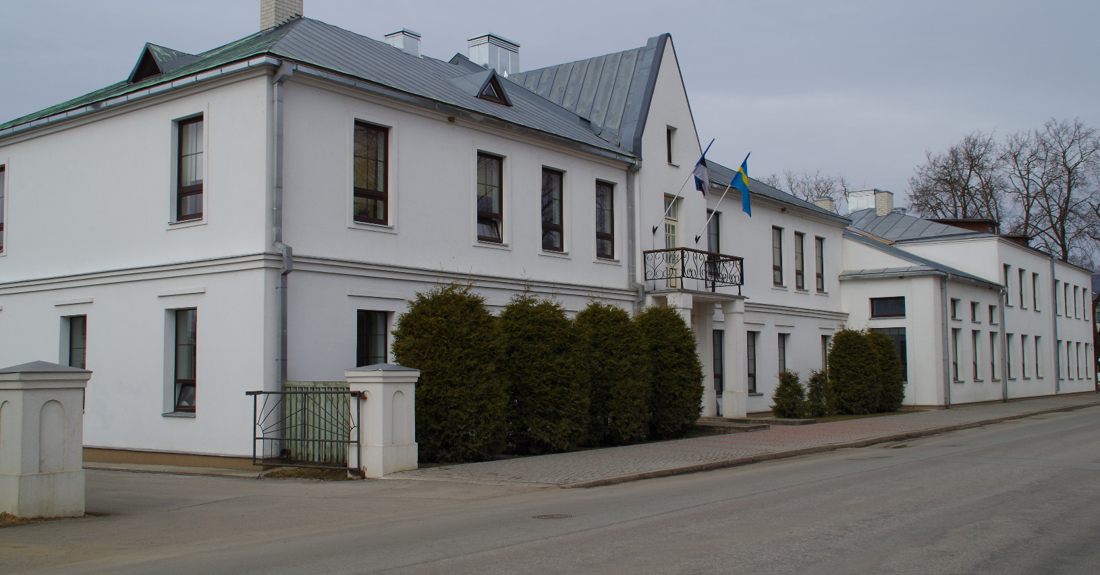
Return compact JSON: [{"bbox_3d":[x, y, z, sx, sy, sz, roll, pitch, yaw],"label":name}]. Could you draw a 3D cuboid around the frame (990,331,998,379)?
[{"bbox_3d":[17.997,2.808,44.883,0.120,1.970,1.150,-4,-6,36],"label":"frame"}]

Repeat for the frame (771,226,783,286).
[{"bbox_3d":[7.559,-1.023,36.848,0.120,1.990,0.980,-4,-6,36],"label":"frame"}]

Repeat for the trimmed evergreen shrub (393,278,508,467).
[{"bbox_3d":[-1.758,1.490,18.991,1.900,2.950,1.900,-1,-4,0],"label":"trimmed evergreen shrub"}]

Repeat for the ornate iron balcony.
[{"bbox_3d":[3.918,-0.356,29.520,1.200,1.060,3.500,-4,-5,35],"label":"ornate iron balcony"}]

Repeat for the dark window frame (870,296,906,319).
[{"bbox_3d":[12.331,0.755,39.907,1.300,0.780,0.130,-4,-5,35],"label":"dark window frame"}]

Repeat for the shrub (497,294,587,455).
[{"bbox_3d":[-0.344,1.762,22.895,2.160,3.210,2.160,-1,-5,0],"label":"shrub"}]

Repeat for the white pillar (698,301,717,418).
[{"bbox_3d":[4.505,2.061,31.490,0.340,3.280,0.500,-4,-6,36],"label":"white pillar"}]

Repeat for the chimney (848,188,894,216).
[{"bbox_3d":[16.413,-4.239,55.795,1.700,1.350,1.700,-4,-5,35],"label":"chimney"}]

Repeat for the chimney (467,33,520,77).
[{"bbox_3d":[-1.745,-7.068,34.865,0.900,1.570,1.550,-4,-6,37],"label":"chimney"}]

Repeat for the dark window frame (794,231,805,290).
[{"bbox_3d":[8.612,-0.907,38.303,0.120,1.990,0.980,-4,-6,36],"label":"dark window frame"}]

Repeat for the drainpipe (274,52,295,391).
[{"bbox_3d":[-4.697,-0.608,19.427,0.400,6.800,0.160,-4,-6,37],"label":"drainpipe"}]

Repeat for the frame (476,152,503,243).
[{"bbox_3d":[-1.411,-1.990,24.625,0.100,2.020,1.000,-4,-6,37],"label":"frame"}]

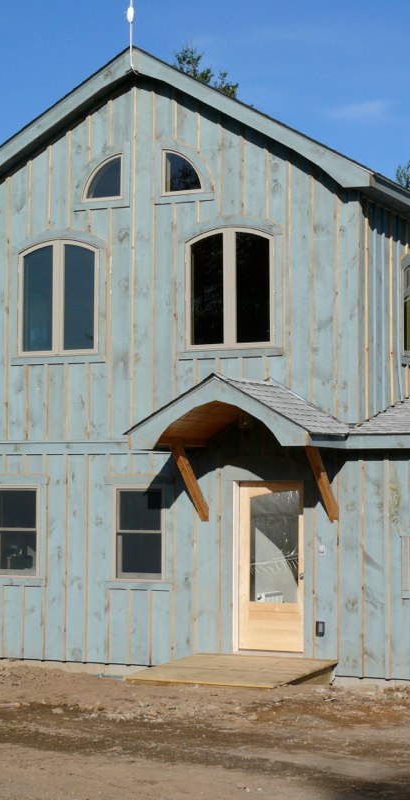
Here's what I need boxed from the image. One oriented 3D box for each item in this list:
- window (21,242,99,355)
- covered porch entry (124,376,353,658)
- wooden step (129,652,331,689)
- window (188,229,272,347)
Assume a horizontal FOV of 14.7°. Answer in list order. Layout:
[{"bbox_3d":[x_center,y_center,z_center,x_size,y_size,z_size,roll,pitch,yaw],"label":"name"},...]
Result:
[{"bbox_3d":[-1.925,-1.348,21.009,1.197,1.537,0.100,-1,-3,25],"label":"window"},{"bbox_3d":[0.453,1.421,18.887,2.330,3.390,1.700,-1,-3,25],"label":"covered porch entry"},{"bbox_3d":[0.331,3.222,18.639,1.870,0.210,2.000,-1,-3,25],"label":"wooden step"},{"bbox_3d":[0.319,-1.401,19.982,1.199,1.518,0.100,-1,-3,25],"label":"window"}]

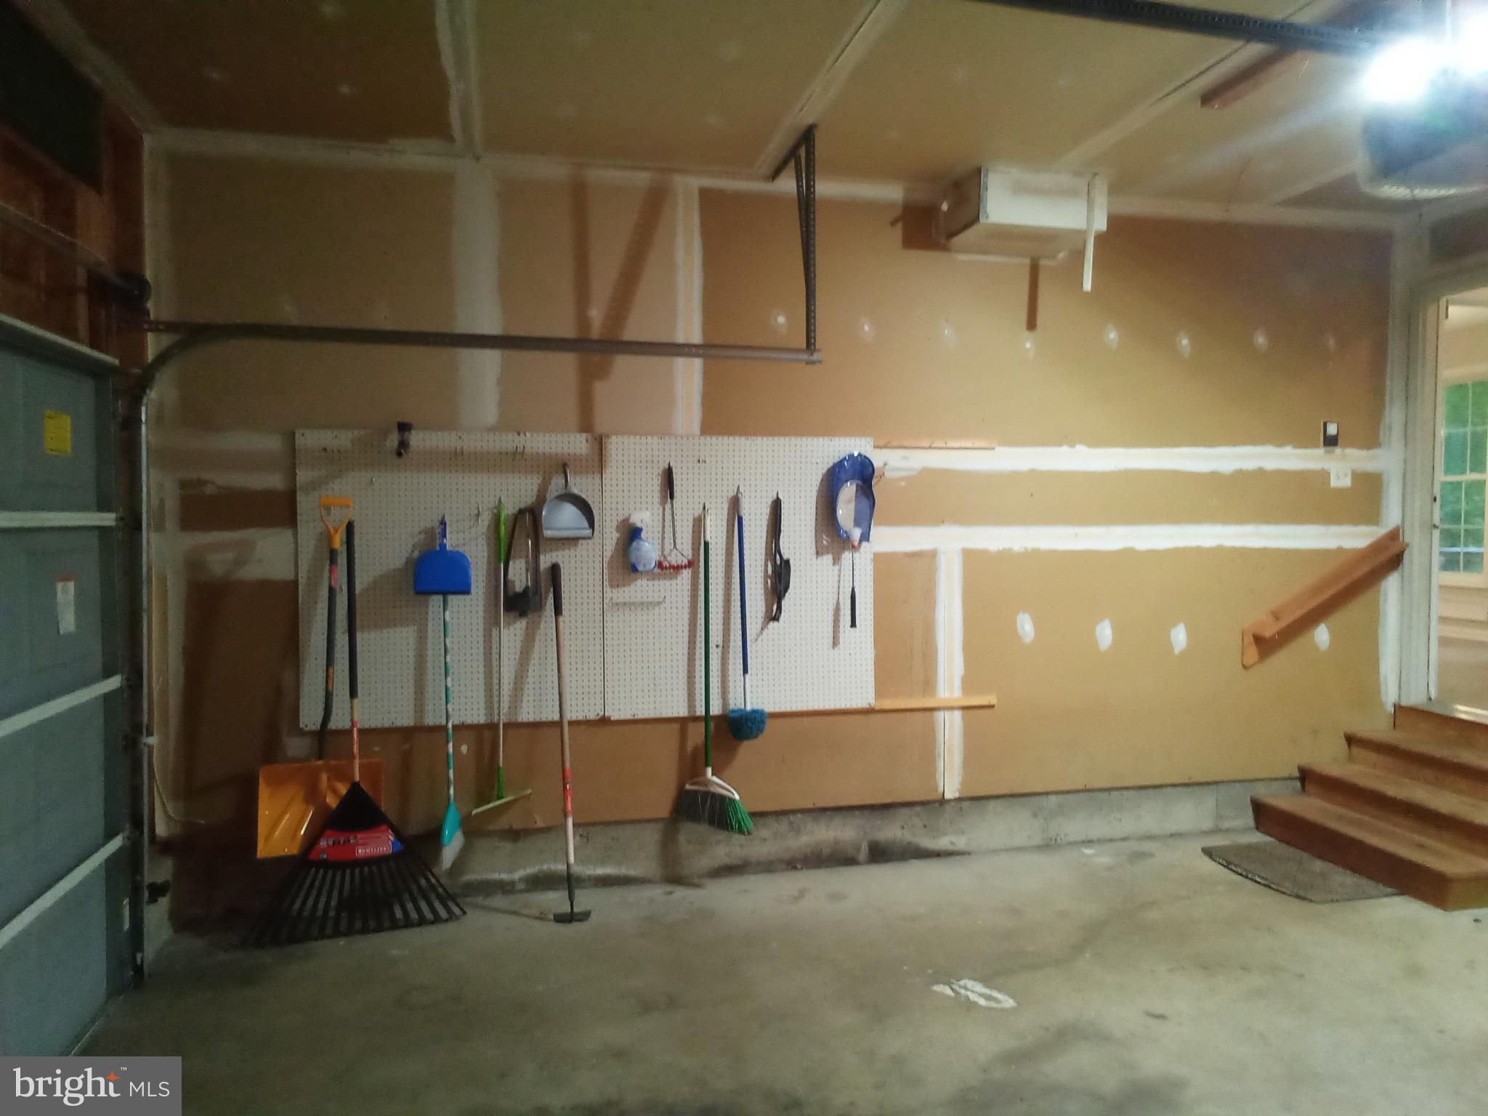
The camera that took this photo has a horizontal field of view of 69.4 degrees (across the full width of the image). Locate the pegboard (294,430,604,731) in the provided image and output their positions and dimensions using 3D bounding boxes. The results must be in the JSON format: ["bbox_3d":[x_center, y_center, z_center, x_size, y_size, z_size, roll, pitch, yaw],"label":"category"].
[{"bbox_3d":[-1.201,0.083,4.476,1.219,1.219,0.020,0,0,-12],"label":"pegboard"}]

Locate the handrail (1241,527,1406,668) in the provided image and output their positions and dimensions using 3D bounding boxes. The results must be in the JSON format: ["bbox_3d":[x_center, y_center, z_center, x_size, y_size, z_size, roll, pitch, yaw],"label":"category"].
[{"bbox_3d":[2.893,0.193,5.327,1.126,0.186,0.110,-30,6,-11],"label":"handrail"}]

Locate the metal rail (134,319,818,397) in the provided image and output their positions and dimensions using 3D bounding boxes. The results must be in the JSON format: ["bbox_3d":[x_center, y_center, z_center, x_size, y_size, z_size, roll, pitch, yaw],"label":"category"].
[{"bbox_3d":[-0.874,-0.681,3.853,2.393,0.265,0.065,0,0,-12],"label":"metal rail"}]

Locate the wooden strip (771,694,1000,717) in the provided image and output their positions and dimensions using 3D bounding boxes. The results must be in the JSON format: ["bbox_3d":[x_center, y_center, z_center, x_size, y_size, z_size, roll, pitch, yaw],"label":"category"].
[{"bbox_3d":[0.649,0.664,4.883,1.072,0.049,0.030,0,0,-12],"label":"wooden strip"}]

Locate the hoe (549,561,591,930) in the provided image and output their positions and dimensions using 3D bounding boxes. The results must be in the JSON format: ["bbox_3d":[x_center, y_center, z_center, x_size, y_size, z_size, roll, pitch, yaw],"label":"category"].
[{"bbox_3d":[-0.735,0.730,4.370,0.145,1.450,0.120,-2,-17,-12],"label":"hoe"}]

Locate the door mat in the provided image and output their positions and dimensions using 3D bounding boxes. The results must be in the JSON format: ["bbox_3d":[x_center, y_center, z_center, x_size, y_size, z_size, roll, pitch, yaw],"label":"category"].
[{"bbox_3d":[2.349,1.338,4.637,0.495,0.016,0.847,0,0,-10],"label":"door mat"}]

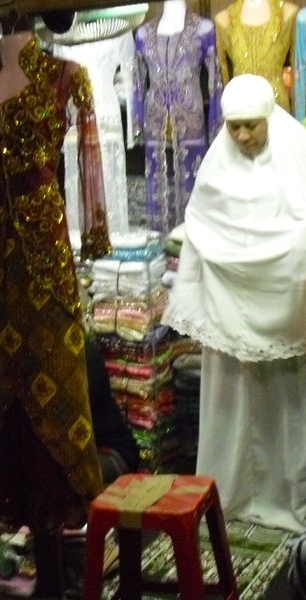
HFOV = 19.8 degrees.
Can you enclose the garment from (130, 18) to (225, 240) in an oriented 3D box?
[{"bbox_3d":[0.119,-0.845,4.250,0.430,1.050,0.250,0,5,15],"label":"garment"}]

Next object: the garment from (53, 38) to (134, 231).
[{"bbox_3d":[-0.293,-0.819,4.400,0.420,1.050,0.260,0,5,16],"label":"garment"}]

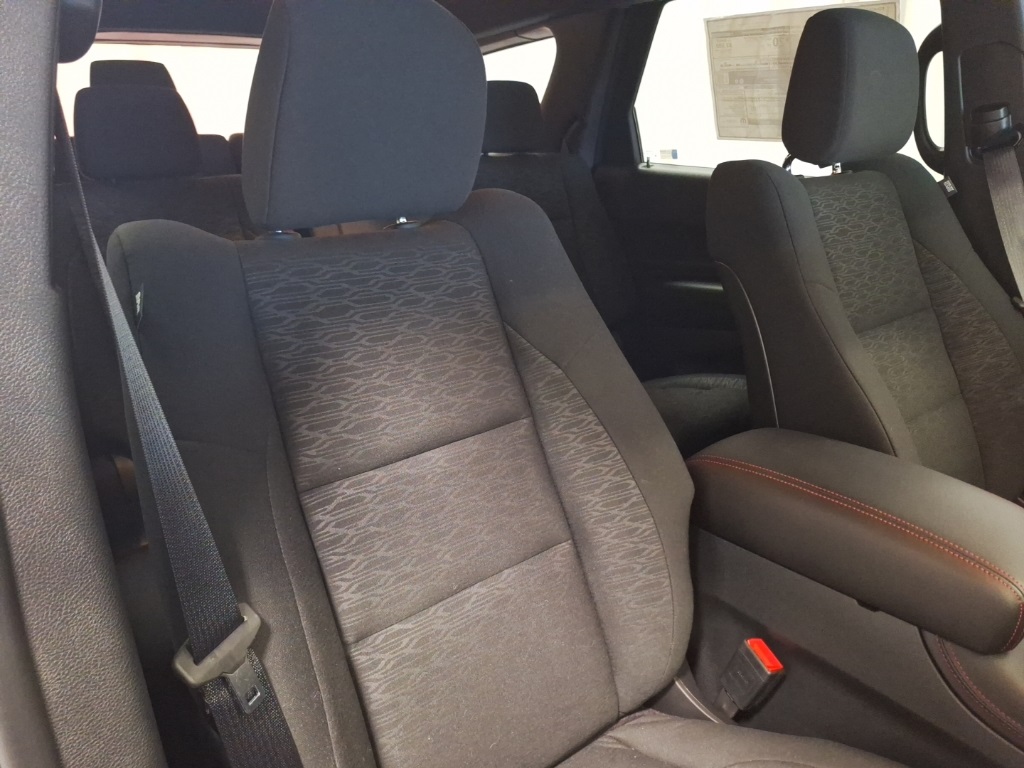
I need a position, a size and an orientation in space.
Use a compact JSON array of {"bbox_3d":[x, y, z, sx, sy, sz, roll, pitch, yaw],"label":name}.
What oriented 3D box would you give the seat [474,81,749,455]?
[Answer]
[{"bbox_3d":[0.177,-0.260,1.639,0.540,0.870,0.850,-16,28,-34],"label":"seat"}]

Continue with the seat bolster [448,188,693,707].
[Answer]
[{"bbox_3d":[0.086,0.042,0.769,0.155,0.590,0.125,-16,-6,-34],"label":"seat bolster"}]

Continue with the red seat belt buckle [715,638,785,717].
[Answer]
[{"bbox_3d":[0.271,0.335,0.776,0.026,0.100,0.042,-16,52,-34],"label":"red seat belt buckle"}]

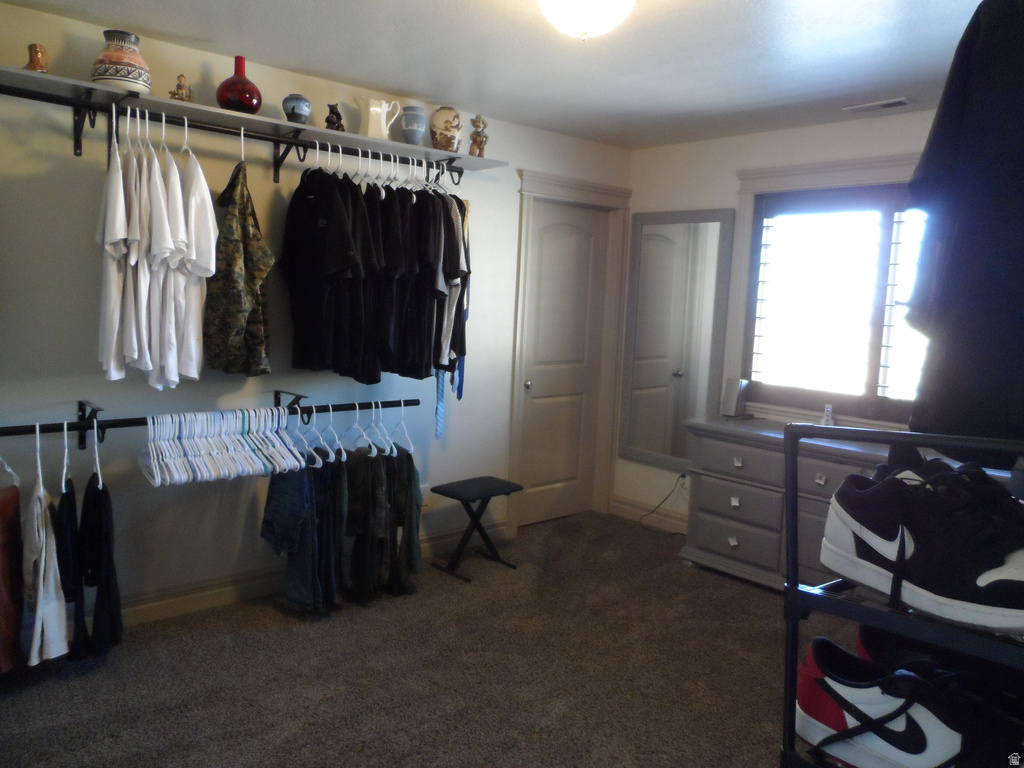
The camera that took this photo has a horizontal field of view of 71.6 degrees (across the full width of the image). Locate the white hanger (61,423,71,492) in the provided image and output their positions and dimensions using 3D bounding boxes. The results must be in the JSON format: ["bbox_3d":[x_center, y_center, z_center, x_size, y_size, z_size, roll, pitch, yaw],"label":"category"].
[{"bbox_3d":[-1.621,0.252,2.582,0.012,0.240,0.420,-2,9,-30],"label":"white hanger"}]

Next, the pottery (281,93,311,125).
[{"bbox_3d":[-0.919,-1.168,3.042,0.129,0.140,0.129,-4,10,-39],"label":"pottery"}]

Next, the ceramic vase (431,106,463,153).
[{"bbox_3d":[-0.331,-1.263,3.564,0.158,0.240,0.158,2,7,0],"label":"ceramic vase"}]

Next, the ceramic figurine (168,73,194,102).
[{"bbox_3d":[-1.283,-1.138,2.756,0.097,0.126,0.065,-3,9,-33],"label":"ceramic figurine"}]

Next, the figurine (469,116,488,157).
[{"bbox_3d":[-0.173,-1.272,3.695,0.098,0.236,0.085,1,7,-10],"label":"figurine"}]

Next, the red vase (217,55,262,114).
[{"bbox_3d":[-1.120,-1.216,2.919,0.187,0.250,0.187,-4,10,-39],"label":"red vase"}]

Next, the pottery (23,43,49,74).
[{"bbox_3d":[-1.636,-1.104,2.433,0.065,0.113,0.092,7,9,35],"label":"pottery"}]

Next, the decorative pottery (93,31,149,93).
[{"bbox_3d":[-1.452,-1.178,2.649,0.188,0.230,0.188,-4,10,-40],"label":"decorative pottery"}]

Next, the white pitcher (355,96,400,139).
[{"bbox_3d":[-0.634,-1.236,3.351,0.235,0.216,0.140,-1,8,-21],"label":"white pitcher"}]

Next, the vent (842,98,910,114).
[{"bbox_3d":[1.756,-1.327,3.419,0.120,0.018,0.300,-4,10,-40],"label":"vent"}]

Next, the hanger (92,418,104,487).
[{"bbox_3d":[-1.546,0.248,2.647,0.012,0.240,0.420,-3,9,-32],"label":"hanger"}]

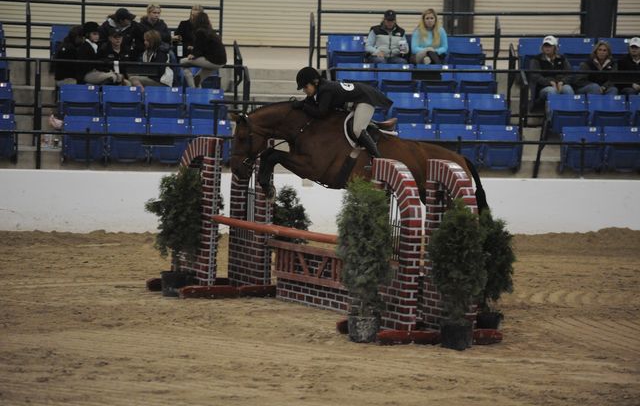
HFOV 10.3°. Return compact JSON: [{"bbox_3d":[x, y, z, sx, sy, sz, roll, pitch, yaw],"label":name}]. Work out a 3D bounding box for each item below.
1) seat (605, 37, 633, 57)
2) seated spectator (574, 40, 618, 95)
[{"bbox_3d":[3.974,-1.895,47.598,0.510,0.610,0.420,1,4,-6],"label":"seat"},{"bbox_3d":[3.489,-1.450,45.000,0.520,1.180,0.750,1,4,-3],"label":"seated spectator"}]

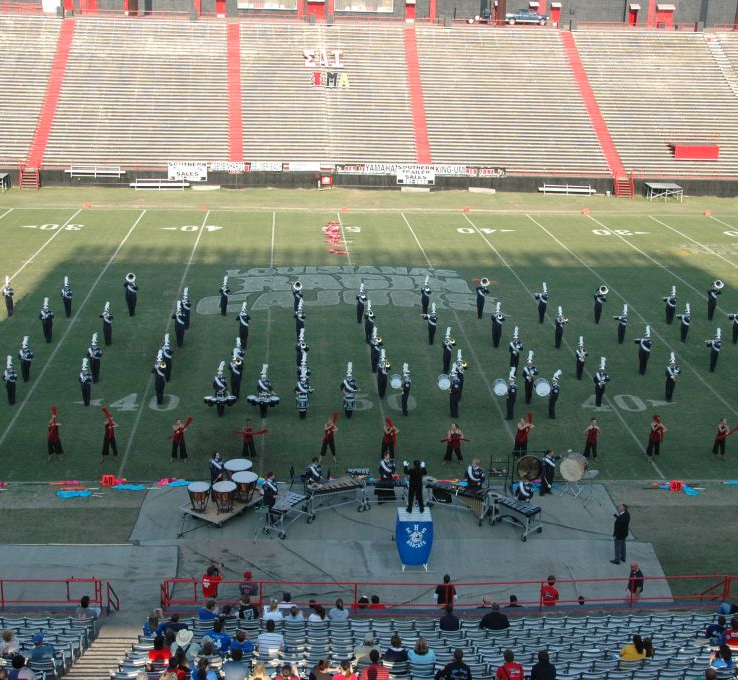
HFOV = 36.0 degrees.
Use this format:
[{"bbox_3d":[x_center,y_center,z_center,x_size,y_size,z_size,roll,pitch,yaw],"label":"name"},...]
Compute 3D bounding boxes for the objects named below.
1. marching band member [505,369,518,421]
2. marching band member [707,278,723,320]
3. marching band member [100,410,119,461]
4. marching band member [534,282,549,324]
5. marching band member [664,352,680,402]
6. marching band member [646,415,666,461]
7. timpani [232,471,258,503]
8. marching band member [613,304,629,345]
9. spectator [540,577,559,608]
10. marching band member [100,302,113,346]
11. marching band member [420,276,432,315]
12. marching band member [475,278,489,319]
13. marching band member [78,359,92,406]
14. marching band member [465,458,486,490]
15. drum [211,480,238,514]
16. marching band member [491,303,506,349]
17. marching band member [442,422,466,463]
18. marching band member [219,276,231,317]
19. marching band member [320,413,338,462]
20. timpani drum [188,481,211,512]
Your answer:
[{"bbox_3d":[5.351,2.045,42.576,0.500,2.080,0.550,-2,18,-12],"label":"marching band member"},{"bbox_3d":[17.385,-1.964,57.089,0.700,2.081,0.772,0,17,-4],"label":"marching band member"},{"bbox_3d":[-8.722,3.235,38.122,0.700,1.930,0.500,0,17,-4],"label":"marching band member"},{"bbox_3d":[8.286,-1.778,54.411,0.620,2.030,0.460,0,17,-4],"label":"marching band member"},{"bbox_3d":[12.026,1.482,45.024,0.610,2.070,0.500,-1,17,-9],"label":"marching band member"},{"bbox_3d":[10.028,3.411,39.702,0.700,1.686,0.500,-4,18,-18],"label":"marching band member"},{"bbox_3d":[-3.856,4.648,35.366,0.800,0.800,0.800,0,17,-4],"label":"timpani"},{"bbox_3d":[11.796,-0.745,53.188,0.650,1.901,0.420,3,17,6],"label":"marching band member"},{"bbox_3d":[4.534,6.792,28.926,0.520,1.720,0.380,0,17,-4],"label":"spectator"},{"bbox_3d":[-11.851,-0.750,51.281,0.639,2.060,0.515,0,17,-4],"label":"marching band member"},{"bbox_3d":[2.904,-2.240,57.126,0.536,1.957,0.618,0,17,-4],"label":"marching band member"},{"bbox_3d":[5.557,-2.010,55.388,0.620,2.030,0.750,-3,17,-14],"label":"marching band member"},{"bbox_3d":[-10.686,1.632,42.863,0.550,1.910,0.580,0,17,-4],"label":"marching band member"},{"bbox_3d":[3.424,4.607,36.359,0.620,1.717,0.500,4,17,8],"label":"marching band member"},{"bbox_3d":[-4.422,4.795,34.731,0.770,0.780,0.770,0,17,-4],"label":"drum"},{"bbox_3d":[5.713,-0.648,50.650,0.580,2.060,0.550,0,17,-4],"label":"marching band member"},{"bbox_3d":[2.956,3.527,39.054,0.850,1.514,0.500,0,17,-4],"label":"marching band member"},{"bbox_3d":[-7.068,-2.142,55.969,0.550,1.994,0.500,-1,17,-9],"label":"marching band member"},{"bbox_3d":[-1.351,3.311,38.706,0.600,1.750,0.450,-1,18,-9],"label":"marching band member"},{"bbox_3d":[-5.236,4.855,35.141,0.660,0.800,0.660,1,17,0],"label":"timpani drum"}]

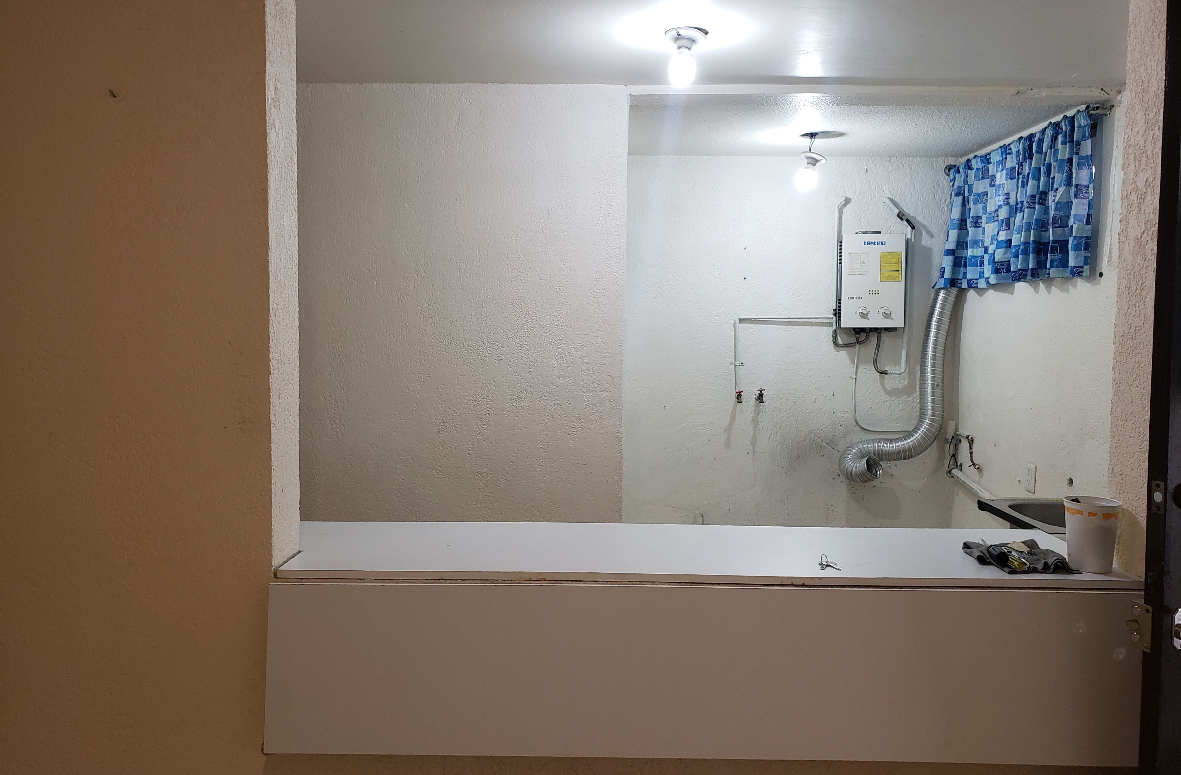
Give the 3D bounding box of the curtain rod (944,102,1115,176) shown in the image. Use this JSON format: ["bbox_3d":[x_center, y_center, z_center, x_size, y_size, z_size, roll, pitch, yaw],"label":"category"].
[{"bbox_3d":[1.724,-0.991,3.614,0.082,0.061,1.244,1,4,0],"label":"curtain rod"}]

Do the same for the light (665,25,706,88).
[{"bbox_3d":[0.254,-0.880,2.375,0.112,0.148,0.112,1,4,0],"label":"light"}]

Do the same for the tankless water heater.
[{"bbox_3d":[1.333,-0.500,4.208,0.298,0.444,0.131,1,4,0],"label":"tankless water heater"}]

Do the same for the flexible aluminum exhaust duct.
[{"bbox_3d":[1.418,-0.050,4.081,0.561,0.949,0.296,1,4,0],"label":"flexible aluminum exhaust duct"}]

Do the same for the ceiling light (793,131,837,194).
[{"bbox_3d":[0.941,-0.952,3.753,0.153,0.235,0.143,1,4,0],"label":"ceiling light"}]

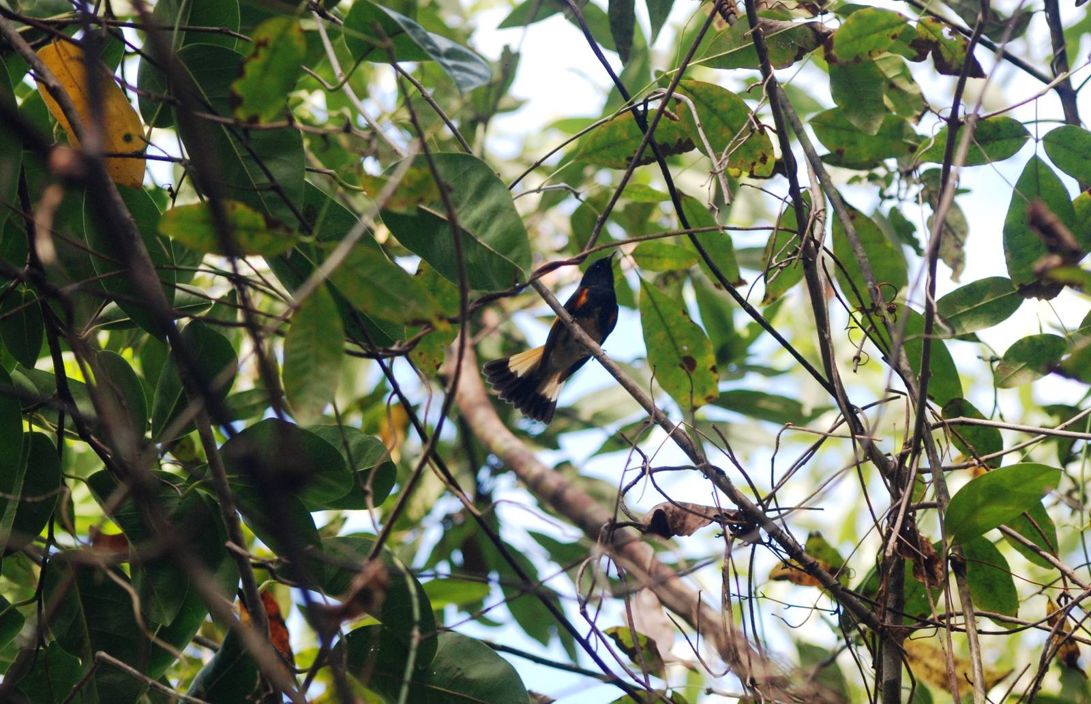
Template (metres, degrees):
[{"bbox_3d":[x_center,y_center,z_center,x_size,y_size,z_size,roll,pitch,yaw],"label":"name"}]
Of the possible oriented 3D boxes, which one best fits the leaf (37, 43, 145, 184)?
[{"bbox_3d":[-0.287,-0.151,3.450,0.048,0.018,0.115,-31,-68,3],"label":"leaf"}]

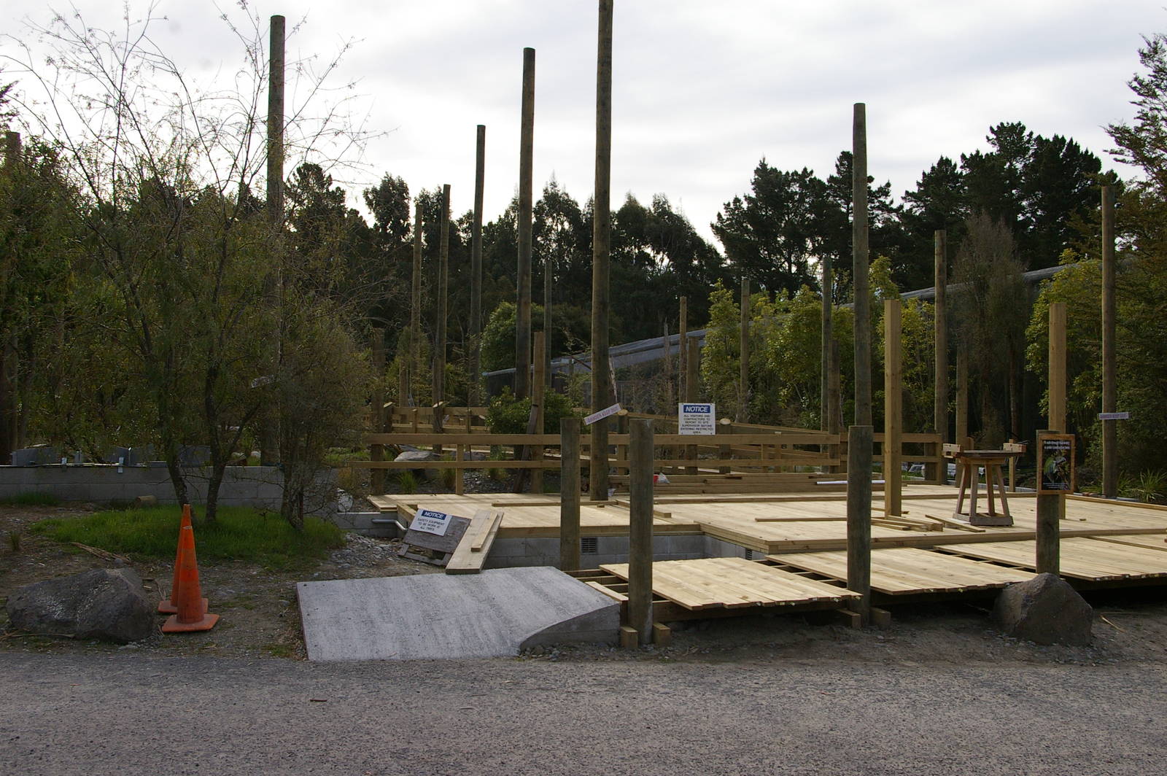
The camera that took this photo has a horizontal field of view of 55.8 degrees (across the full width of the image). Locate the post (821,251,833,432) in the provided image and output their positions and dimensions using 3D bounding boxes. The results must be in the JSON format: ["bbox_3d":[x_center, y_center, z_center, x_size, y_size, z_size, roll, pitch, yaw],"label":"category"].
[{"bbox_3d":[5.372,-0.523,24.300,0.200,4.750,0.200,0,-2,0],"label":"post"}]

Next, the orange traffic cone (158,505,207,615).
[{"bbox_3d":[-3.137,1.332,8.650,0.375,0.800,0.375,1,-2,-18],"label":"orange traffic cone"}]

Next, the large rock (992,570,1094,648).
[{"bbox_3d":[3.517,1.680,8.420,0.750,0.500,0.640,0,-1,23],"label":"large rock"}]

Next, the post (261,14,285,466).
[{"bbox_3d":[-4.151,-1.972,14.700,0.230,6.000,0.230,0,-2,0],"label":"post"}]

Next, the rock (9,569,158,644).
[{"bbox_3d":[-3.644,1.553,7.980,1.030,0.460,0.720,1,-2,-18],"label":"rock"}]

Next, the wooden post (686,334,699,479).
[{"bbox_3d":[1.920,0.418,19.400,0.160,2.650,0.160,1,-2,-15],"label":"wooden post"}]

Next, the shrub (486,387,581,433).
[{"bbox_3d":[-0.755,0.469,17.700,1.480,0.980,1.300,1,-1,-18],"label":"shrub"}]

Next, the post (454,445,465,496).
[{"bbox_3d":[-1.740,1.105,15.494,0.090,0.825,0.090,1,-1,-18],"label":"post"}]

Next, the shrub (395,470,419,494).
[{"bbox_3d":[-2.580,1.373,16.100,0.340,0.360,0.340,1,-1,-18],"label":"shrub"}]

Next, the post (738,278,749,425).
[{"bbox_3d":[3.494,-0.704,23.973,0.190,3.440,0.190,1,-1,-18],"label":"post"}]

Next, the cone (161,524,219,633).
[{"bbox_3d":[-2.933,1.405,8.200,0.365,0.740,0.365,1,-2,-9],"label":"cone"}]

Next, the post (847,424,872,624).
[{"bbox_3d":[2.169,1.073,8.638,0.174,1.560,0.174,1,-1,0],"label":"post"}]

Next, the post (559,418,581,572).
[{"bbox_3d":[-0.119,1.030,9.718,0.172,1.520,0.172,1,-1,0],"label":"post"}]

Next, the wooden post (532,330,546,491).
[{"bbox_3d":[-0.735,0.409,18.300,0.155,2.700,0.155,1,-2,-15],"label":"wooden post"}]

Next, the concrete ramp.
[{"bbox_3d":[-1.040,1.681,8.470,2.170,0.310,1.970,1,-2,-15],"label":"concrete ramp"}]

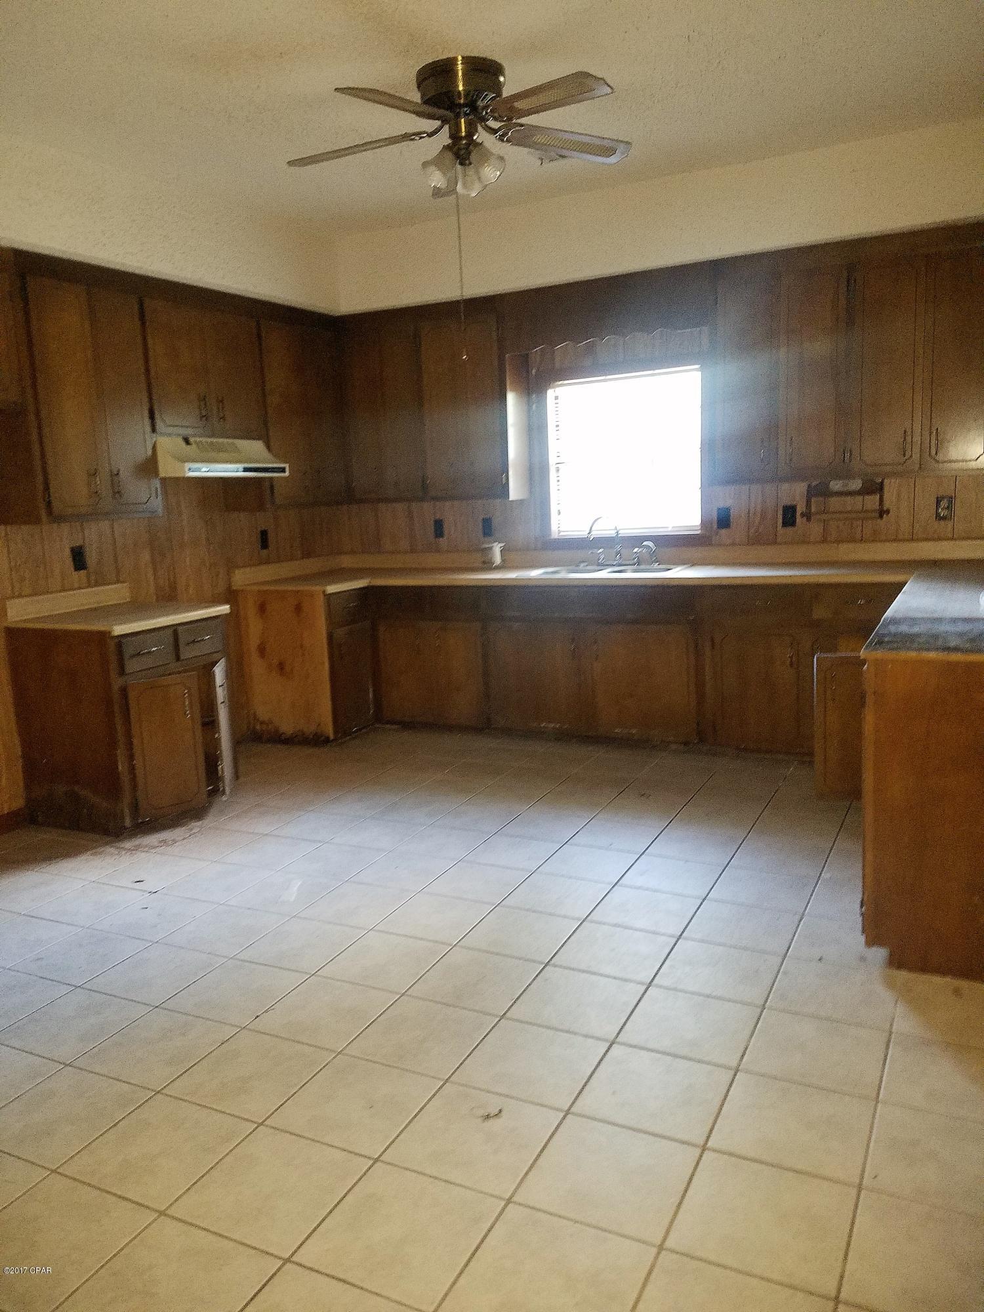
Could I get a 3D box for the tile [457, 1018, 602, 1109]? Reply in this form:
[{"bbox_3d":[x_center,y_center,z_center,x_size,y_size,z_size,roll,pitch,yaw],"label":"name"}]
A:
[{"bbox_3d":[0.102,0.999,2.423,0.302,0.010,0.302,2,11,26],"label":"tile"}]

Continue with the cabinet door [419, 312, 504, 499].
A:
[{"bbox_3d":[-0.176,-1.468,5.861,0.525,1.033,0.022,2,11,26],"label":"cabinet door"}]

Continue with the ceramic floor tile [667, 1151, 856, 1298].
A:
[{"bbox_3d":[0.521,1.074,1.880,0.305,0.010,0.305,2,11,26],"label":"ceramic floor tile"}]

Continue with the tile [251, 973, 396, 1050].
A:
[{"bbox_3d":[-0.455,0.977,2.693,0.303,0.010,0.303,2,10,26],"label":"tile"}]

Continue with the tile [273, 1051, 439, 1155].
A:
[{"bbox_3d":[-0.314,1.042,2.295,0.305,0.010,0.305,2,11,26],"label":"tile"}]

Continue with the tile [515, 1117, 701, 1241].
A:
[{"bbox_3d":[0.242,1.060,2.009,0.303,0.010,0.303,2,10,26],"label":"tile"}]

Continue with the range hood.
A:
[{"bbox_3d":[-1.488,-1.012,5.085,0.470,0.195,0.772,2,10,26],"label":"range hood"}]

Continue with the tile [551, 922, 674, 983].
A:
[{"bbox_3d":[0.374,0.898,2.968,0.305,0.010,0.305,2,11,26],"label":"tile"}]

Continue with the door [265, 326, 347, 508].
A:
[{"bbox_3d":[-1.080,-1.381,5.744,0.022,0.984,0.707,2,10,26],"label":"door"}]

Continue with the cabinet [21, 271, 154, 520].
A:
[{"bbox_3d":[-1.904,-1.138,4.487,0.310,1.030,0.650,2,11,26],"label":"cabinet"}]

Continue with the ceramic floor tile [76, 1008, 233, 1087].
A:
[{"bbox_3d":[-0.866,1.016,2.557,0.302,0.010,0.302,2,11,26],"label":"ceramic floor tile"}]

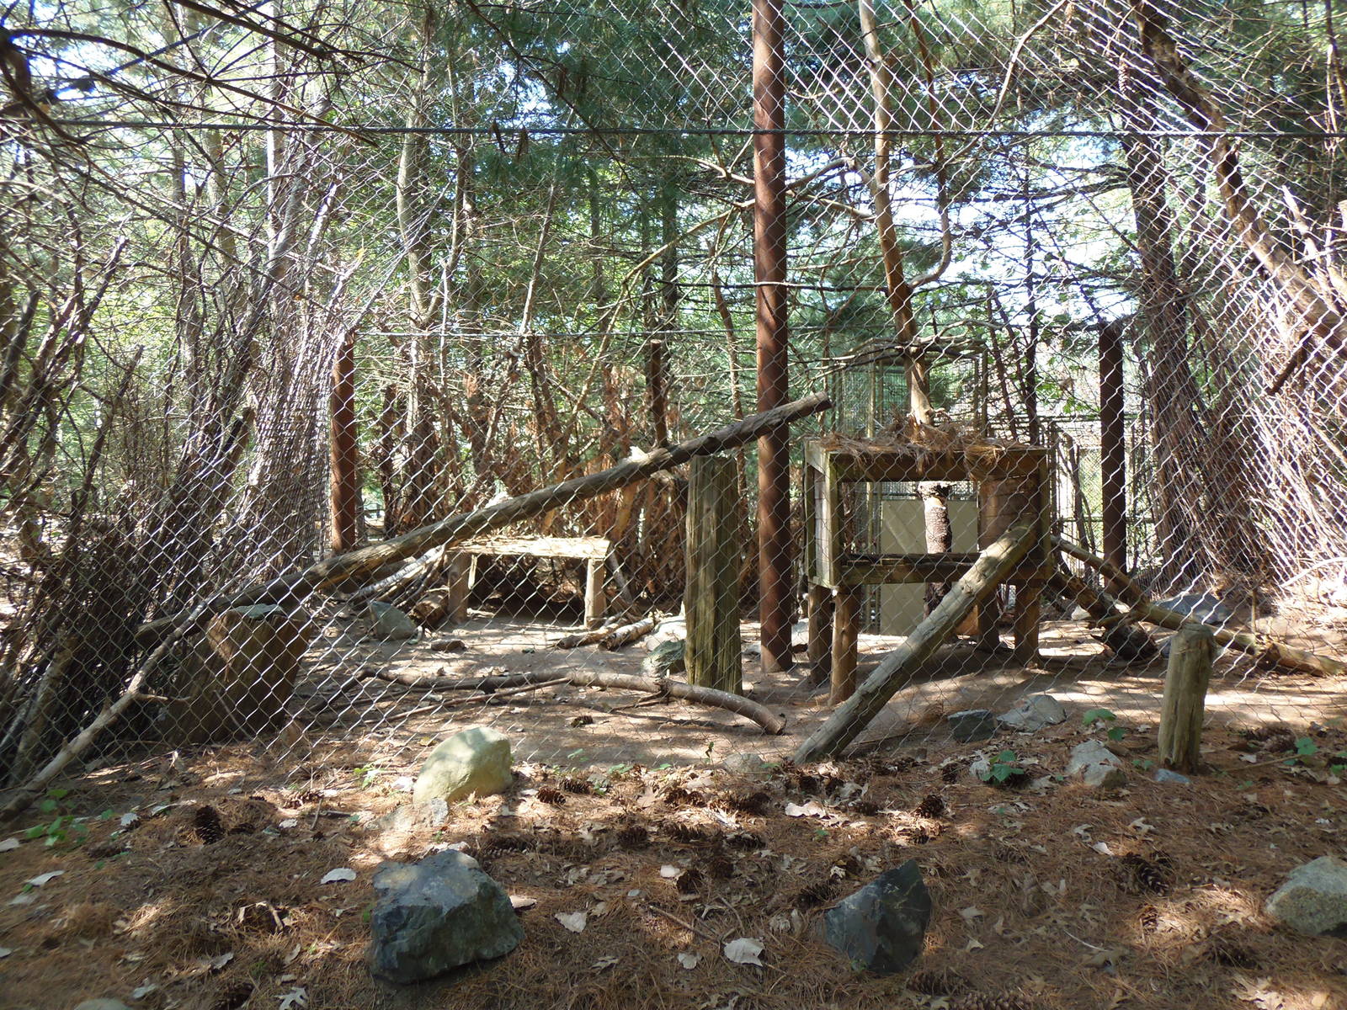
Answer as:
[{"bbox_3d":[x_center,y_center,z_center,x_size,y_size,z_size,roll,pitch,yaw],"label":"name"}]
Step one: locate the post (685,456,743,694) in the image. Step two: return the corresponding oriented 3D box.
[{"bbox_3d":[0.192,0.327,4.360,0.250,1.100,0.240,0,-1,0],"label":"post"}]

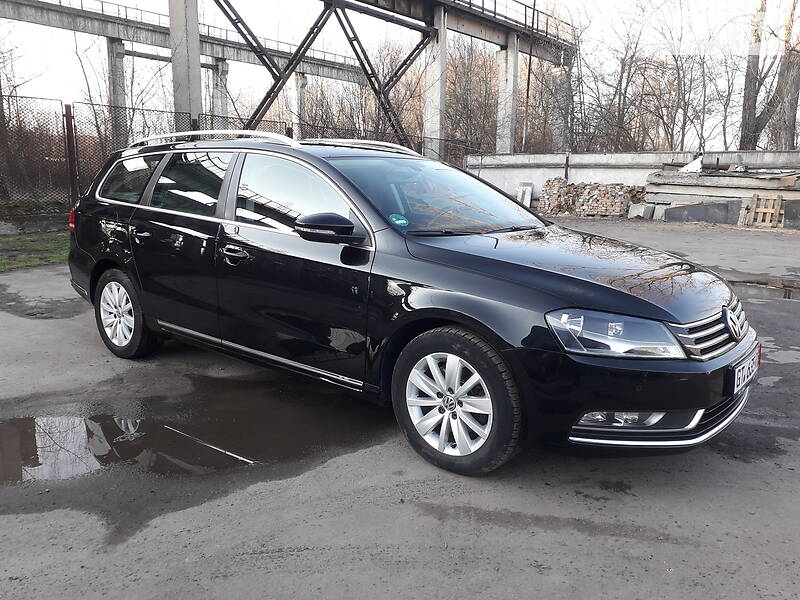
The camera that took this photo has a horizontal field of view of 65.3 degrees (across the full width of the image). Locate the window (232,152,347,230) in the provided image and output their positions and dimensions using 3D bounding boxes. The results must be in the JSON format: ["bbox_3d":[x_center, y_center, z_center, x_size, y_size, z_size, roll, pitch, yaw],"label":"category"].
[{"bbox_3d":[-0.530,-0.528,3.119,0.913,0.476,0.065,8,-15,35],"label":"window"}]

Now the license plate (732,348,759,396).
[{"bbox_3d":[1.469,0.288,2.633,0.020,0.112,0.520,9,13,38],"label":"license plate"}]

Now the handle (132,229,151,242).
[{"bbox_3d":[-1.593,-0.397,3.860,0.205,0.080,0.060,9,13,38],"label":"handle"}]

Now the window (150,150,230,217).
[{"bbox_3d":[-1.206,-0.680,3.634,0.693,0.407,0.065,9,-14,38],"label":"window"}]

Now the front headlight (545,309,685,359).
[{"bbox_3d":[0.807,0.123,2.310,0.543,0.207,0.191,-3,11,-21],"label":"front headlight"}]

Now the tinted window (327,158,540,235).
[{"bbox_3d":[0.255,-0.598,3.465,0.949,0.100,1.420,39,30,27],"label":"tinted window"}]

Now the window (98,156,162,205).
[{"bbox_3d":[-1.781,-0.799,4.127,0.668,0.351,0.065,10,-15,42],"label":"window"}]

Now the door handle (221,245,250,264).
[{"bbox_3d":[-0.867,-0.238,3.284,0.246,0.106,0.060,9,13,38],"label":"door handle"}]

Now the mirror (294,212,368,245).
[{"bbox_3d":[-0.323,-0.319,2.761,0.260,0.145,0.220,9,13,38],"label":"mirror"}]

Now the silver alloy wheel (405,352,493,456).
[{"bbox_3d":[0.243,0.422,2.627,0.440,0.440,0.160,9,14,39],"label":"silver alloy wheel"}]

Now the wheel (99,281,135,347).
[{"bbox_3d":[-1.872,0.089,4.291,0.440,0.440,0.160,9,13,38],"label":"wheel"}]

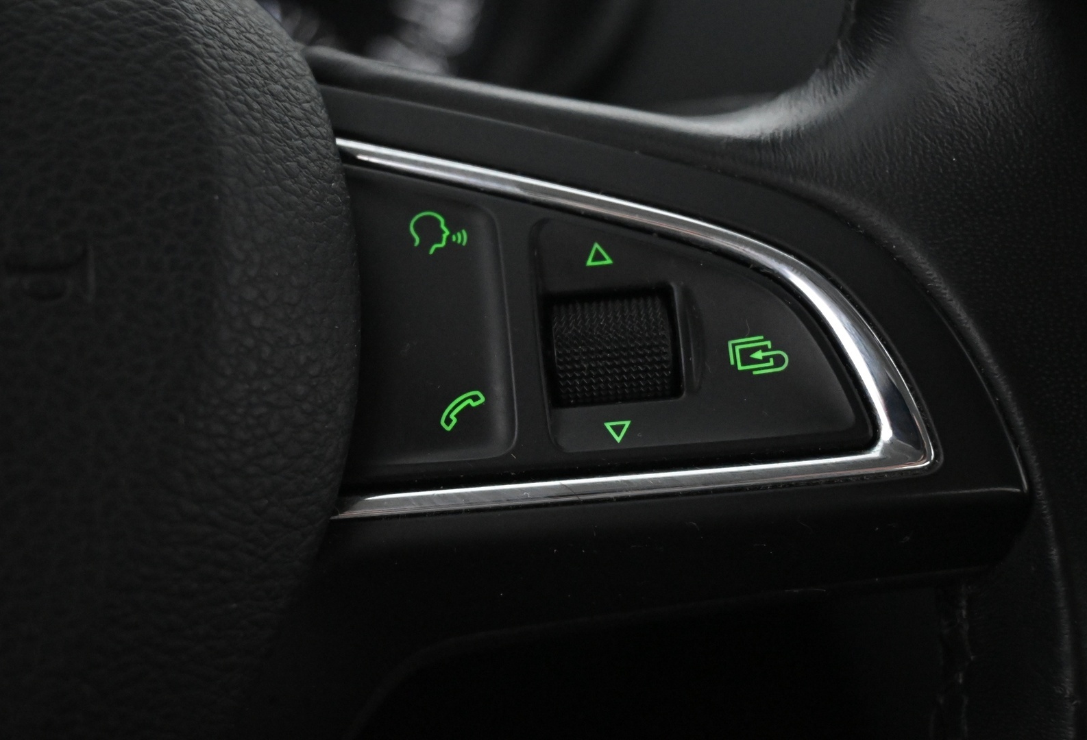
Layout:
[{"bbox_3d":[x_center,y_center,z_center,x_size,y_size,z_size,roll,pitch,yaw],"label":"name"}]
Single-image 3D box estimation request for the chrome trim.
[{"bbox_3d":[0.007,-0.007,0.207,0.076,0.047,0.010,-5,-7,-1],"label":"chrome trim"}]

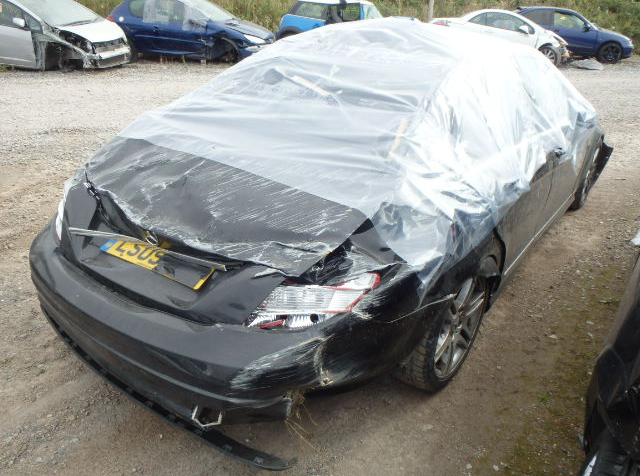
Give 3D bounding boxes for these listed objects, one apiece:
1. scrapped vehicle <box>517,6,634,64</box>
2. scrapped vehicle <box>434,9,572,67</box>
[{"bbox_3d":[7.500,-6.150,15.800,4.050,1.440,1.720,8,25,16],"label":"scrapped vehicle"},{"bbox_3d":[5.300,-5.780,14.950,4.150,1.420,1.760,8,25,15],"label":"scrapped vehicle"}]

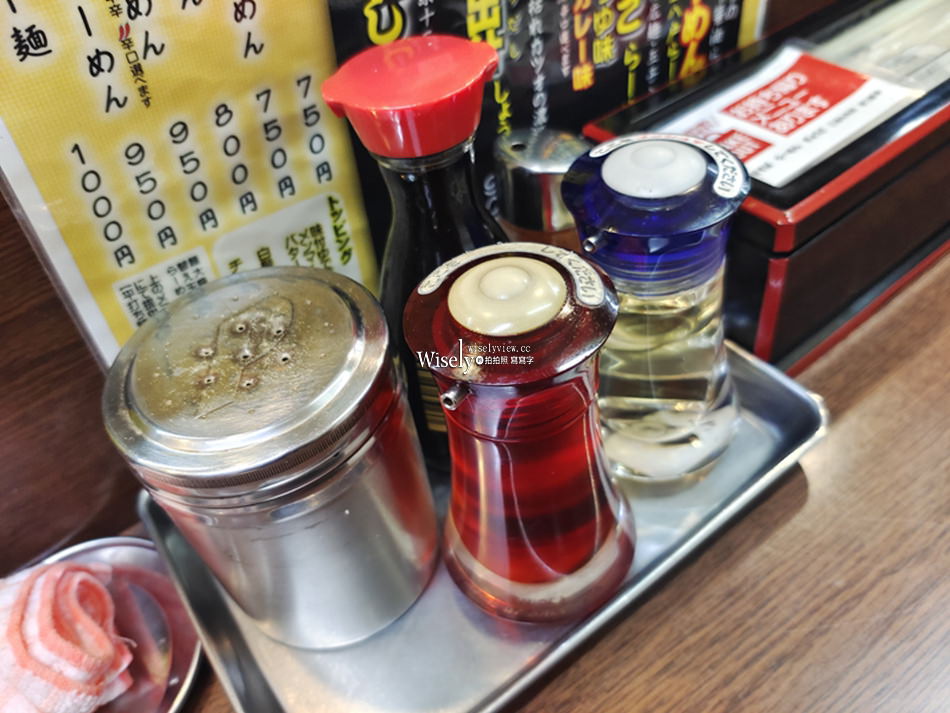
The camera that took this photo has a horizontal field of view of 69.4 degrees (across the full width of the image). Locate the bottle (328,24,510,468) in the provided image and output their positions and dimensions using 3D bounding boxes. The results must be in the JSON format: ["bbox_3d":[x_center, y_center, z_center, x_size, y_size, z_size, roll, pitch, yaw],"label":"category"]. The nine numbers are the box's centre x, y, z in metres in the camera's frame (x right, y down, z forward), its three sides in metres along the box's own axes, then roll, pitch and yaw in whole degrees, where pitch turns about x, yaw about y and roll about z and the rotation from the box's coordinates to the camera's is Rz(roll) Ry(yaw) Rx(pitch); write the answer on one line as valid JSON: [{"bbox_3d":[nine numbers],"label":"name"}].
[{"bbox_3d":[-0.006,-0.025,0.221,0.065,0.136,0.065,-10,45,0],"label":"bottle"}]

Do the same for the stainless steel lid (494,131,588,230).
[{"bbox_3d":[0.025,-0.066,0.253,0.035,0.024,0.035,-5,46,5],"label":"stainless steel lid"}]

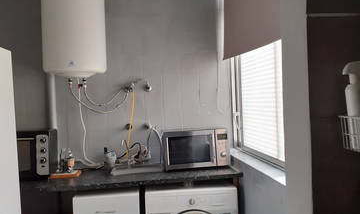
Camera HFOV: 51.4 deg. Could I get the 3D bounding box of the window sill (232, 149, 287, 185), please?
[{"bbox_3d":[0.465,0.366,2.373,0.129,0.035,1.235,-3,2,-9],"label":"window sill"}]

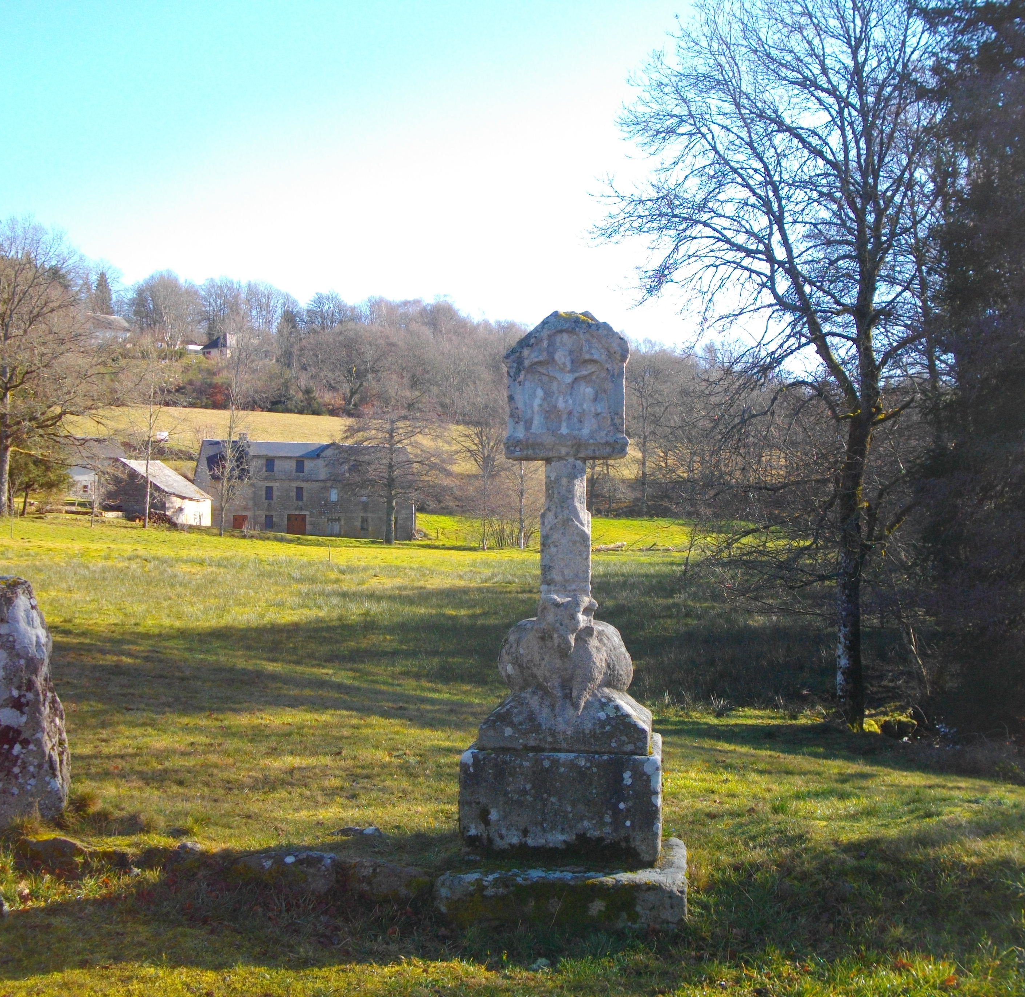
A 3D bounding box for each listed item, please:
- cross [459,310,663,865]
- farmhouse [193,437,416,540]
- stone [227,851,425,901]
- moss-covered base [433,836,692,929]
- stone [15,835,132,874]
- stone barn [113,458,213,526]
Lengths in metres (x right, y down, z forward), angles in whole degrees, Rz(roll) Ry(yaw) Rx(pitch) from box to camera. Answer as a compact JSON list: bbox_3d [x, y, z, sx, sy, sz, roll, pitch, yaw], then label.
[{"bbox_3d":[0.235,0.345,6.310,0.820,2.250,0.570,0,0,6],"label":"cross"},{"bbox_3d":[-21.300,-0.870,153.300,21.200,9.500,8.500,0,0,-25],"label":"farmhouse"},{"bbox_3d":[-0.755,1.540,6.200,0.810,0.190,0.380,0,0,14],"label":"stone"},{"bbox_3d":[0.225,1.570,6.170,0.980,0.200,0.750,0,0,6],"label":"moss-covered base"},{"bbox_3d":[-1.890,1.525,6.470,0.470,0.160,0.280,0,0,12],"label":"stone"},{"bbox_3d":[-30.200,-0.500,130.000,5.600,5.800,6.500,0,0,25],"label":"stone barn"}]

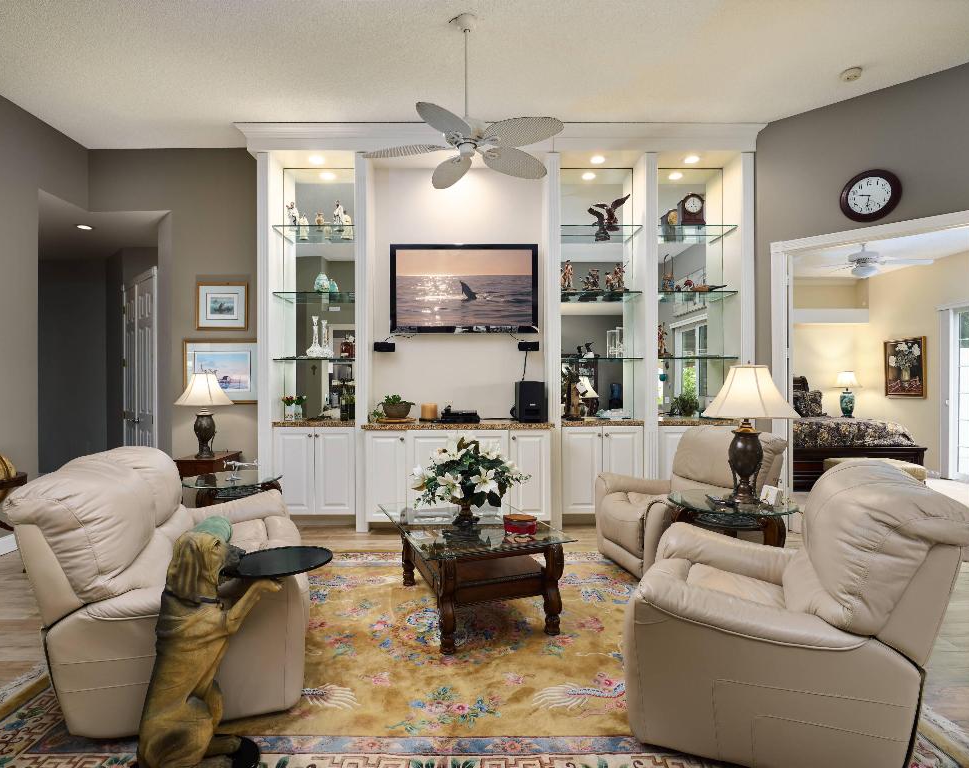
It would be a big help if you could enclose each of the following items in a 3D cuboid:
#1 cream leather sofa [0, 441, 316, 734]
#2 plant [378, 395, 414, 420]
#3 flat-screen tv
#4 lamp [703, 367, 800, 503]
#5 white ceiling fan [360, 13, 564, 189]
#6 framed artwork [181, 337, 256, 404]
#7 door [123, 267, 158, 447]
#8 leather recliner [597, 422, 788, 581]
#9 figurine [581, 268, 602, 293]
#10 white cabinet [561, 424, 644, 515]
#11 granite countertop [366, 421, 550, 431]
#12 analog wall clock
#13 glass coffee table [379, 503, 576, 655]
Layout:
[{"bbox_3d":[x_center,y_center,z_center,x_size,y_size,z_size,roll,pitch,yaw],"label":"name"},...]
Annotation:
[{"bbox_3d":[-1.465,0.785,2.700,1.090,0.990,1.520,0,0,-19],"label":"cream leather sofa"},{"bbox_3d":[-0.790,0.205,4.790,0.310,0.230,0.250,0,0,0],"label":"plant"},{"bbox_3d":[-0.188,-0.868,4.860,1.345,0.810,0.090,0,0,0],"label":"flat-screen tv"},{"bbox_3d":[1.450,0.270,2.900,0.530,0.770,0.530,0,0,0],"label":"lamp"},{"bbox_3d":[-0.117,-1.785,3.210,1.260,0.860,1.260,0,0,0],"label":"white ceiling fan"},{"bbox_3d":[-2.460,-0.119,5.000,0.740,0.615,0.035,0,0,0],"label":"framed artwork"},{"bbox_3d":[-3.940,0.060,6.040,1.250,2.480,0.070,0,0,43],"label":"door"},{"bbox_3d":[1.415,0.775,3.645,0.960,0.970,0.930,0,0,-11],"label":"leather recliner"},{"bbox_3d":[0.960,-0.914,4.740,0.180,0.228,0.120,0,0,0],"label":"figurine"},{"bbox_3d":[1.058,0.768,4.910,0.735,0.790,0.300,0,0,-1],"label":"white cabinet"},{"bbox_3d":[-0.225,0.367,4.730,1.620,0.045,0.520,0,0,-1],"label":"granite countertop"},{"bbox_3d":[3.006,-1.466,4.143,0.400,0.400,0.050,0,0,43],"label":"analog wall clock"},{"bbox_3d":[-0.108,1.018,3.030,0.775,0.485,1.170,0,0,-22],"label":"glass coffee table"}]

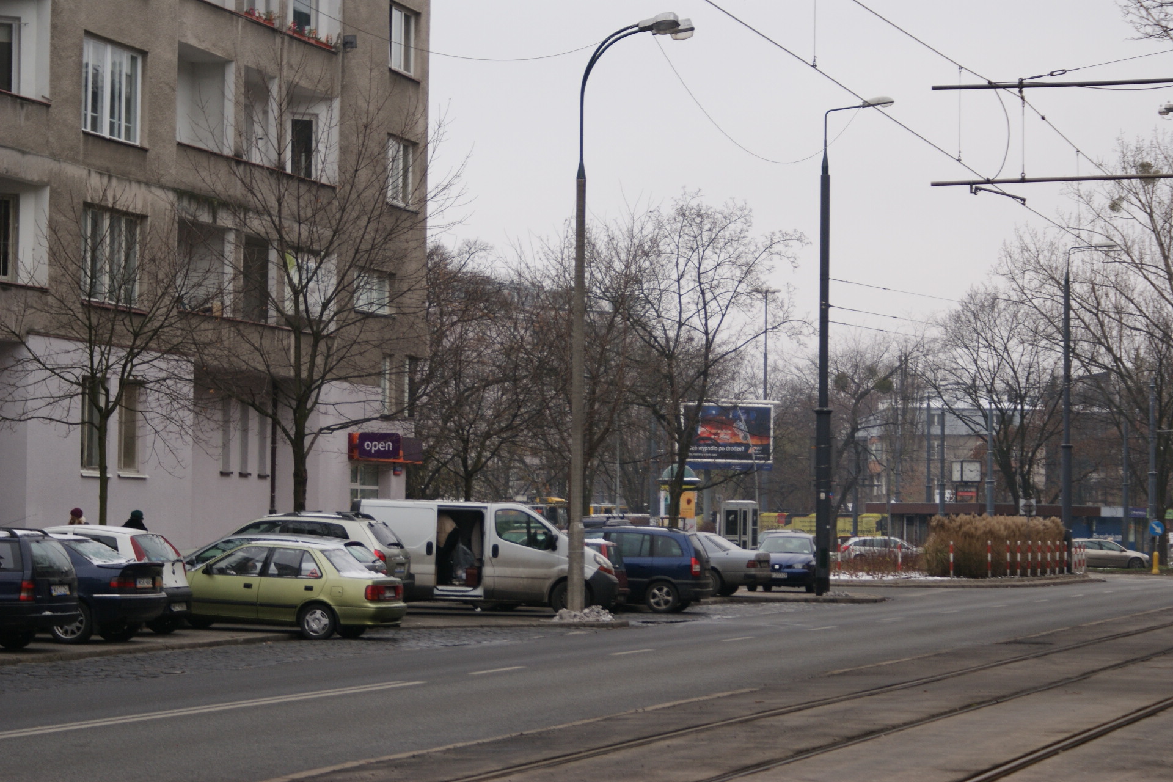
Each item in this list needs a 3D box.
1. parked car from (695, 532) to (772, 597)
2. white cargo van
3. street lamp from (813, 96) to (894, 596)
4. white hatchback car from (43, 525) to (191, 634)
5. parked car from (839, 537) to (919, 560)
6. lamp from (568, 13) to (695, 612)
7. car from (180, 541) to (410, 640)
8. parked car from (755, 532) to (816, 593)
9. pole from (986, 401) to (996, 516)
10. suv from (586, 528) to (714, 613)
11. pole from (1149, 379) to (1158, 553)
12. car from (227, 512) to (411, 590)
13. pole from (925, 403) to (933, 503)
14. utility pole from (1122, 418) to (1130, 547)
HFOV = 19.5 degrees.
[{"bbox_3d":[1.887,3.960,78.398,4.660,1.420,1.740,0,-2,17],"label":"parked car"},{"bbox_3d":[-1.811,3.012,62.489,4.800,1.960,1.920,1,-2,0],"label":"white cargo van"},{"bbox_3d":[6.304,-1.049,80.228,1.800,11.710,0.380,0,-2,17],"label":"street lamp"},{"bbox_3d":[-7.220,2.525,45.829,3.760,1.450,1.625,0,-2,15],"label":"white hatchback car"},{"bbox_3d":[13.172,7.056,147.971,4.300,1.470,1.760,1,-2,3],"label":"parked car"},{"bbox_3d":[0.745,-1.336,59.750,2.050,10.520,1.050,0,-2,17],"label":"lamp"},{"bbox_3d":[-4.832,2.906,50.600,4.090,1.380,1.590,2,-2,16],"label":"car"},{"bbox_3d":[5.023,4.234,84.449,1.690,1.440,3.970,0,-2,13],"label":"parked car"},{"bbox_3d":[19.020,4.271,161.000,0.330,7.763,0.330,1,-2,0],"label":"pole"},{"bbox_3d":[0.135,3.481,67.200,4.320,1.670,1.742,1,-2,13],"label":"suv"},{"bbox_3d":[24.024,3.449,145.000,0.330,8.060,0.330,1,-2,0],"label":"pole"},{"bbox_3d":[-5.180,2.841,56.335,4.450,1.700,1.820,0,-2,17],"label":"car"},{"bbox_3d":[19.020,4.875,190.000,0.310,8.932,0.310,1,-2,0],"label":"pole"},{"bbox_3d":[29.007,5.325,184.000,0.310,7.591,0.310,1,-2,0],"label":"utility pole"}]

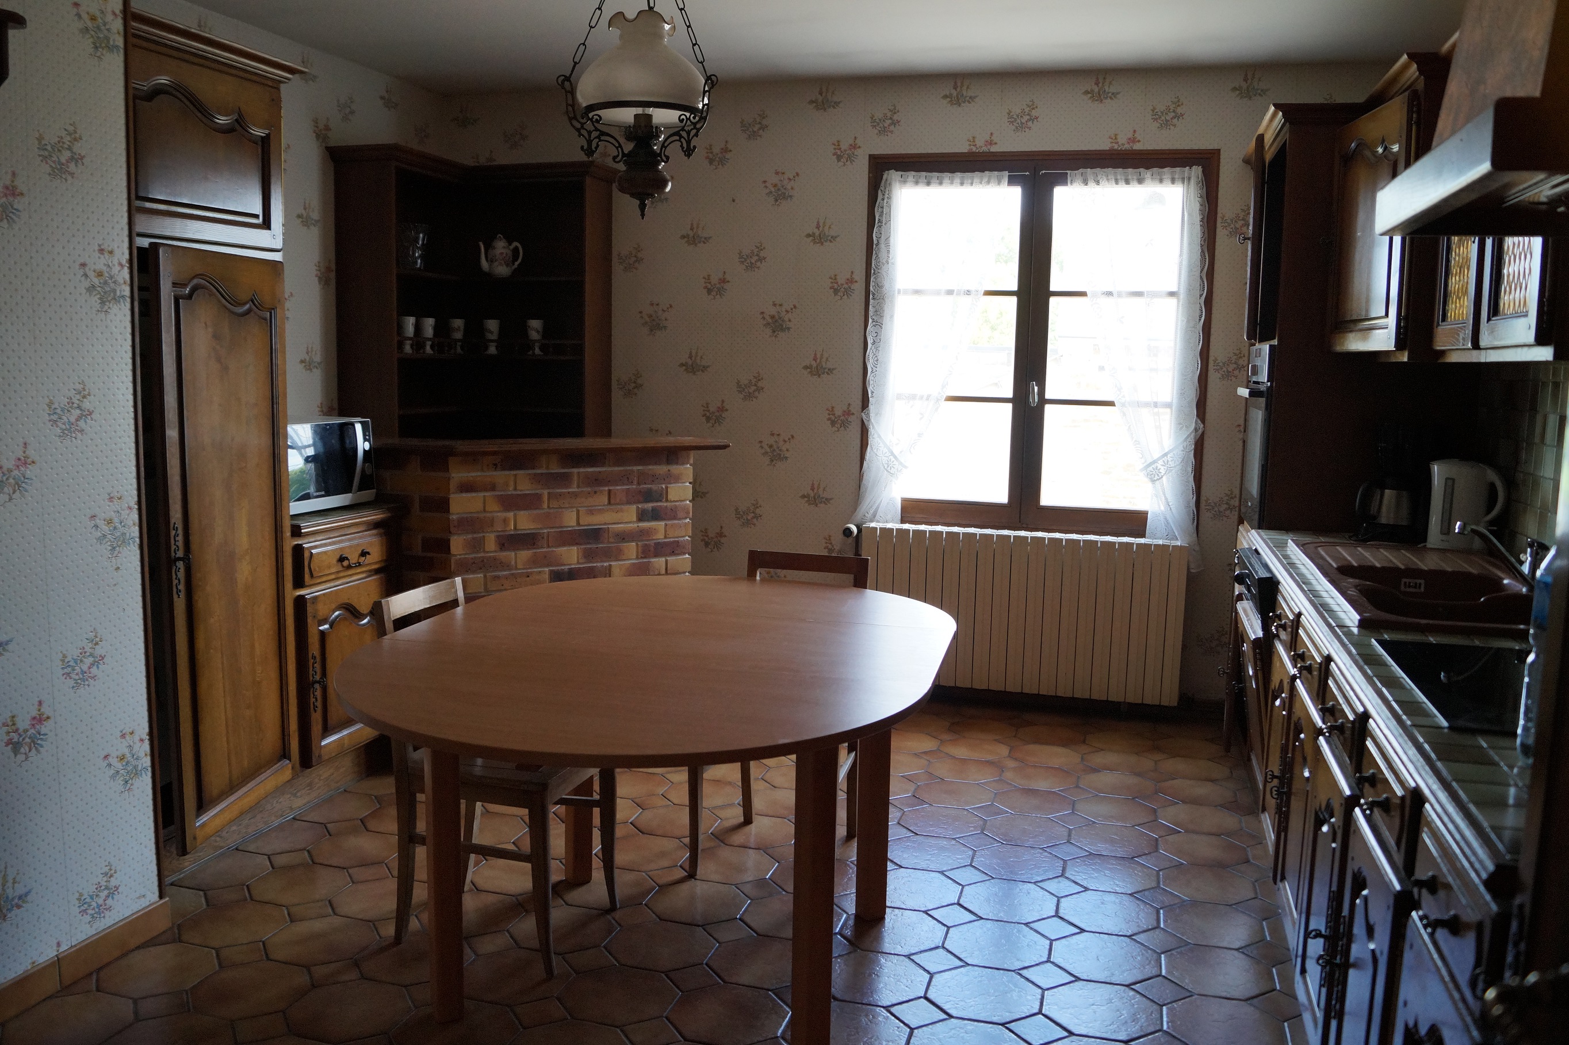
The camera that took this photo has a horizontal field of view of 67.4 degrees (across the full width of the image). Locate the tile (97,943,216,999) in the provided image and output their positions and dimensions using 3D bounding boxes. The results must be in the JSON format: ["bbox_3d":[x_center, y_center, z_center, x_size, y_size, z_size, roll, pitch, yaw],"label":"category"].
[{"bbox_3d":[-1.340,0.958,2.511,0.242,0.010,0.242,3,7,16],"label":"tile"}]

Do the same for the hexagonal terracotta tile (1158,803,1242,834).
[{"bbox_3d":[1.286,0.922,3.648,0.238,0.012,0.238,3,8,14],"label":"hexagonal terracotta tile"}]

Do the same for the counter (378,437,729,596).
[{"bbox_3d":[-0.856,0.240,4.269,1.376,1.084,0.409,-3,7,-32],"label":"counter"}]

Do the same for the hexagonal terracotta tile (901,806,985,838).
[{"bbox_3d":[0.472,0.895,3.509,0.242,0.010,0.242,3,7,16],"label":"hexagonal terracotta tile"}]

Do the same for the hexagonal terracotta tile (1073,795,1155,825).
[{"bbox_3d":[1.036,0.909,3.701,0.238,0.012,0.238,3,8,14],"label":"hexagonal terracotta tile"}]

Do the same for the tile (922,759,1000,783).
[{"bbox_3d":[0.601,0.845,3.989,0.242,0.010,0.242,3,7,16],"label":"tile"}]

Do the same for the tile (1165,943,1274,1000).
[{"bbox_3d":[0.971,1.007,2.628,0.243,0.012,0.241,3,7,16],"label":"tile"}]

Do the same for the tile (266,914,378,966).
[{"bbox_3d":[-1.067,0.968,2.713,0.243,0.012,0.241,3,7,16],"label":"tile"}]

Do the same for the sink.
[{"bbox_3d":[1.588,0.230,2.907,0.510,0.190,1.196,4,8,16],"label":"sink"}]

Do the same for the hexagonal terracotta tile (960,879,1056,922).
[{"bbox_3d":[0.582,0.986,3.056,0.238,0.012,0.238,3,8,14],"label":"hexagonal terracotta tile"}]

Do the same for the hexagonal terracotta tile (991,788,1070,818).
[{"bbox_3d":[0.773,0.884,3.700,0.243,0.012,0.241,3,7,16],"label":"hexagonal terracotta tile"}]

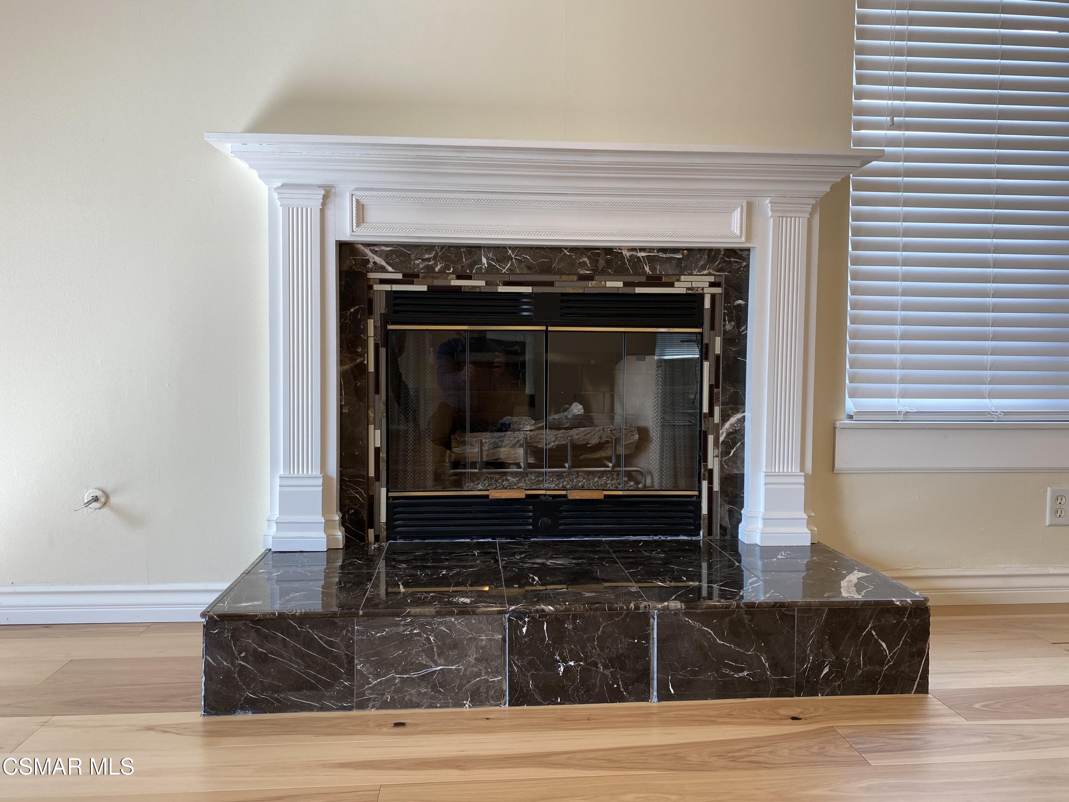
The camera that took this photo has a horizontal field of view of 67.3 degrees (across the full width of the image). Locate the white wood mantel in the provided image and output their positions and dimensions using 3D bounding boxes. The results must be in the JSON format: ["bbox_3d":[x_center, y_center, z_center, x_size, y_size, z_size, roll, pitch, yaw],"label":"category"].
[{"bbox_3d":[0.048,-0.135,2.209,1.776,1.089,0.180,0,3,-5],"label":"white wood mantel"}]

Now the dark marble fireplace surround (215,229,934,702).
[{"bbox_3d":[0.076,0.106,2.001,1.577,1.062,0.623,0,3,-5],"label":"dark marble fireplace surround"}]

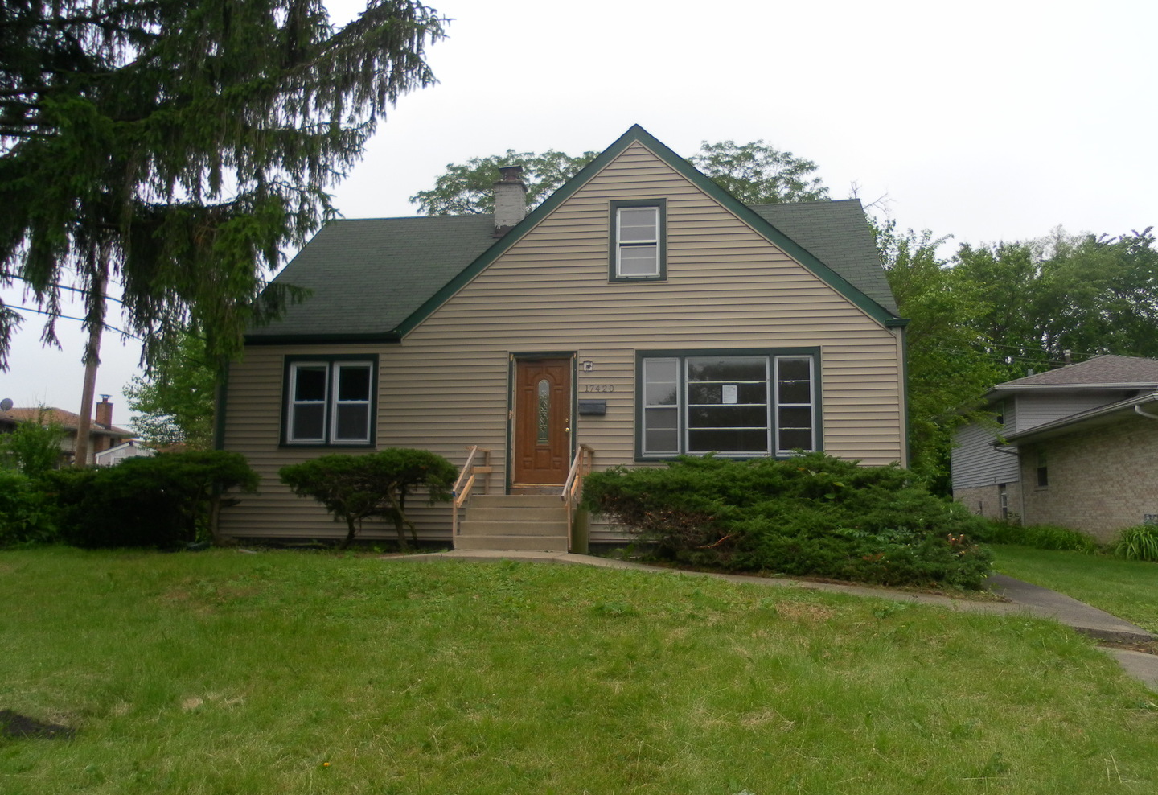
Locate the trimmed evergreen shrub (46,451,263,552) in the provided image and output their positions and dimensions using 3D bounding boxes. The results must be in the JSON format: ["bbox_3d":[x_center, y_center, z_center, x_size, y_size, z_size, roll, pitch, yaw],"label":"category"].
[{"bbox_3d":[-6.543,1.585,14.377,3.450,1.500,1.900,-1,-8,8],"label":"trimmed evergreen shrub"}]

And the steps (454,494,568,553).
[{"bbox_3d":[-0.746,1.819,13.567,1.530,0.773,2.170,-1,-8,8],"label":"steps"}]

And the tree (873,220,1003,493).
[{"bbox_3d":[8.154,-0.300,22.265,3.600,8.100,3.800,-1,-8,8],"label":"tree"}]

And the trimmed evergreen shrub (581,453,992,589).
[{"bbox_3d":[2.629,1.609,12.611,5.300,1.730,2.300,-1,-8,8],"label":"trimmed evergreen shrub"}]

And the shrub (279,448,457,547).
[{"bbox_3d":[-3.150,1.491,13.952,2.750,1.450,1.650,-1,-8,8],"label":"shrub"}]

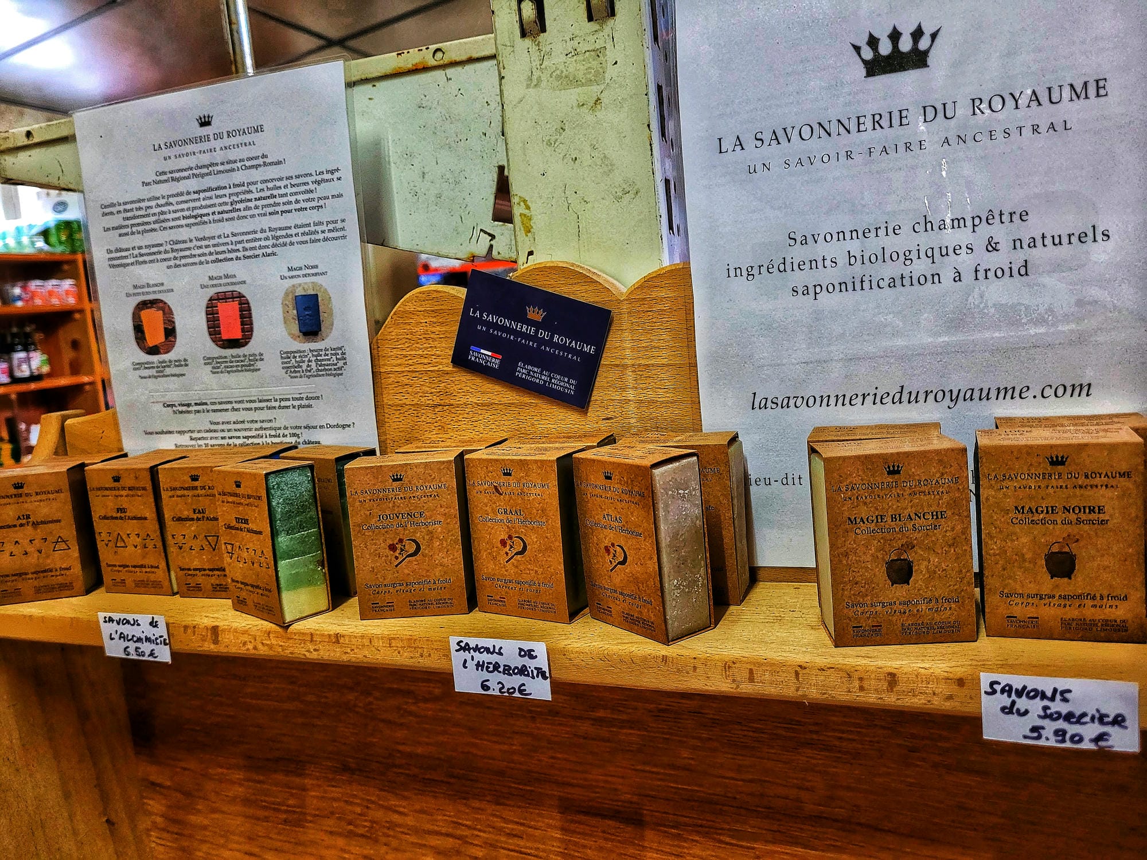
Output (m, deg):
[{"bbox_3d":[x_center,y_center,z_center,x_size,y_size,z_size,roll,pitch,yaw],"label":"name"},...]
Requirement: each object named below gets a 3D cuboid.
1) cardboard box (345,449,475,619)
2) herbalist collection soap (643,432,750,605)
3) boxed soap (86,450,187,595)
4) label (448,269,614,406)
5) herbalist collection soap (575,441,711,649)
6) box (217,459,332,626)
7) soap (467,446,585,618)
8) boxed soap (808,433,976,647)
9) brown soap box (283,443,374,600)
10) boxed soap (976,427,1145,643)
[{"bbox_3d":[-0.083,0.055,0.449,0.056,0.080,0.028,-5,7,4],"label":"cardboard box"},{"bbox_3d":[0.055,0.044,0.432,0.056,0.080,0.028,-3,7,20],"label":"herbalist collection soap"},{"bbox_3d":[-0.266,0.060,0.538,0.056,0.080,0.028,-2,8,23],"label":"boxed soap"},{"bbox_3d":[-0.025,-0.050,0.473,0.085,0.055,0.002,19,15,18],"label":"label"},{"bbox_3d":[0.032,0.051,0.397,0.028,0.080,0.056,-10,9,-35],"label":"herbalist collection soap"},{"bbox_3d":[-0.164,0.059,0.469,0.056,0.080,0.028,1,9,42],"label":"box"},{"bbox_3d":[-0.021,0.051,0.432,0.056,0.080,0.028,-1,8,33],"label":"soap"},{"bbox_3d":[0.132,0.046,0.359,0.056,0.080,0.028,-4,7,6],"label":"boxed soap"},{"bbox_3d":[-0.141,0.052,0.507,0.055,0.079,0.029,0,9,38],"label":"brown soap box"},{"bbox_3d":[0.195,0.042,0.348,0.056,0.080,0.028,-2,8,23],"label":"boxed soap"}]

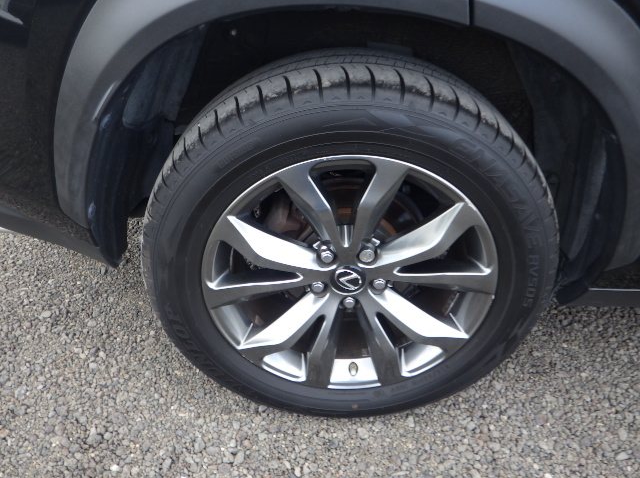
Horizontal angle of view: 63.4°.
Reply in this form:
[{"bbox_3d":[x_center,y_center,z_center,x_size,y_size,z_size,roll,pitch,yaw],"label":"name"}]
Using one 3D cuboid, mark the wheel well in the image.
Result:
[{"bbox_3d":[0.060,-0.148,0.850,0.820,0.470,0.270,0,34,0],"label":"wheel well"}]

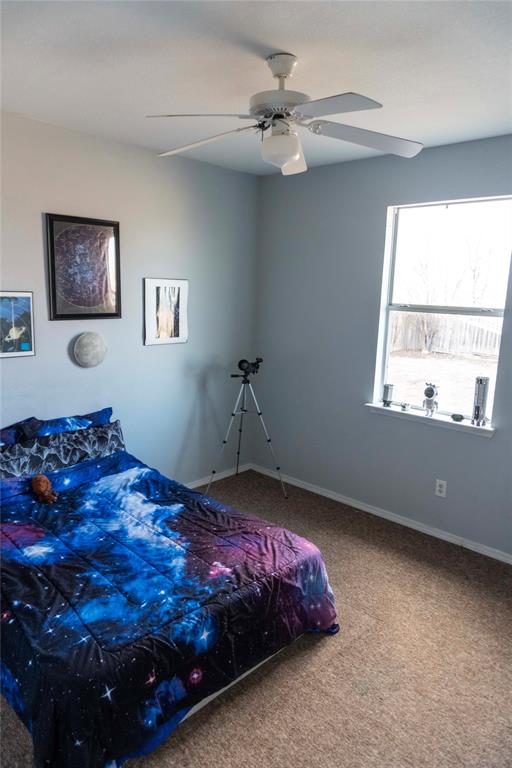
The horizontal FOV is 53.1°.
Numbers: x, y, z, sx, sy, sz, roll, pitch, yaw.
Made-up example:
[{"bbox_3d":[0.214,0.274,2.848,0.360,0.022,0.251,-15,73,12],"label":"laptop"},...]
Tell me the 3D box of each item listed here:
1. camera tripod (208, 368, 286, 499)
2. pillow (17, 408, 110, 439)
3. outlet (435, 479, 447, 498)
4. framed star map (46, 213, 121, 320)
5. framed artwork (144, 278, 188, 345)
[{"bbox_3d":[-0.096,0.397,4.405,0.690,1.030,0.585,0,11,-8],"label":"camera tripod"},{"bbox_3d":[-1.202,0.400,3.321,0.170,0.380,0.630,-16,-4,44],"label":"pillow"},{"bbox_3d":[1.304,0.737,3.611,0.072,0.116,0.008,11,15,42],"label":"outlet"},{"bbox_3d":[-1.117,-0.751,3.371,0.042,0.651,0.488,11,15,42],"label":"framed star map"},{"bbox_3d":[-0.673,-0.551,3.919,0.022,0.490,0.399,11,15,42],"label":"framed artwork"}]

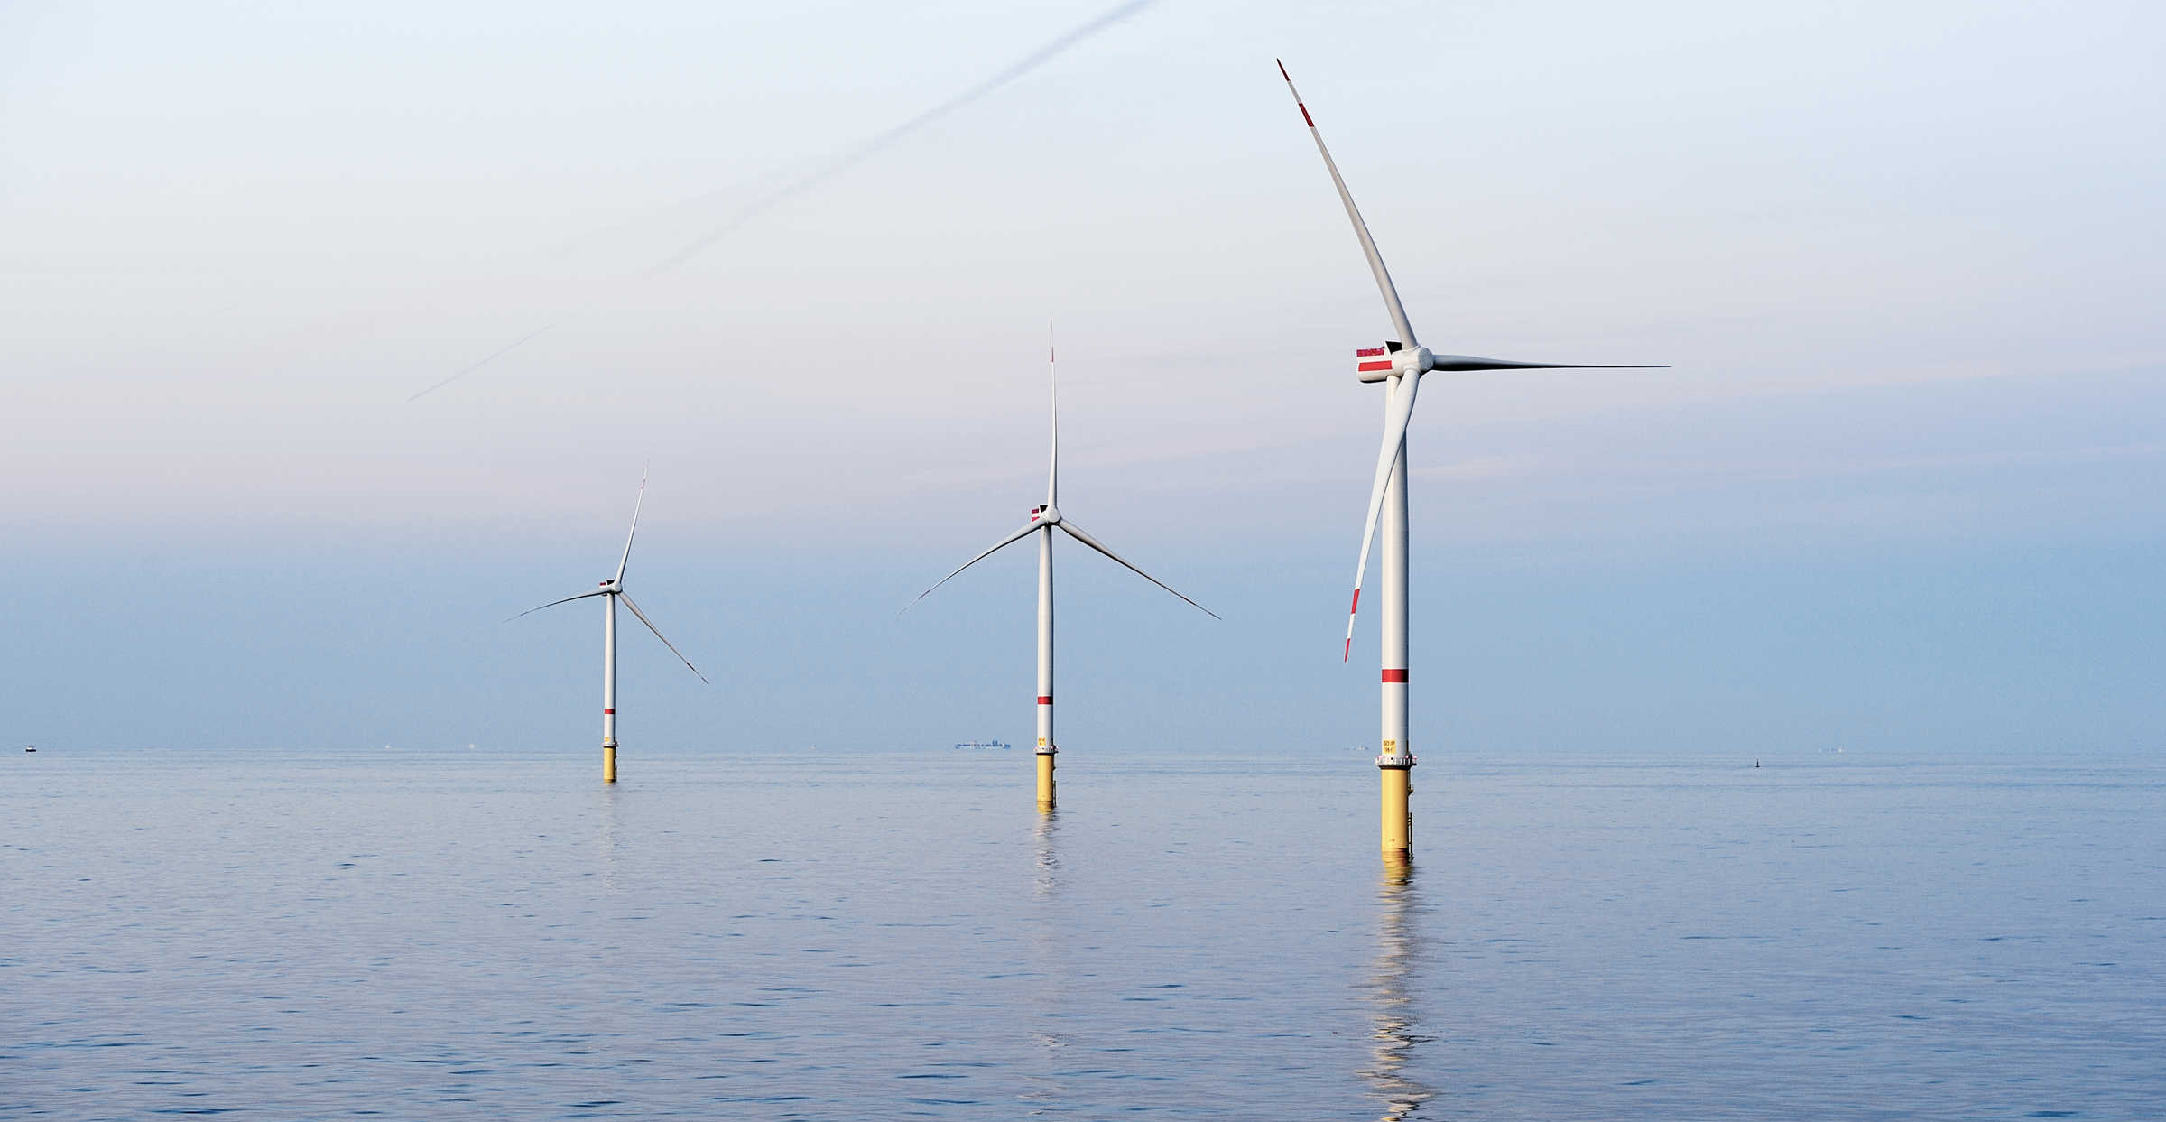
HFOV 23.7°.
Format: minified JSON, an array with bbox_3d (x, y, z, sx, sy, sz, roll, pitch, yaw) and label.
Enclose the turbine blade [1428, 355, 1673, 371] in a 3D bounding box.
[{"bbox_3d":[106.270,-44.900,1177.180,75.000,3.700,5.000,-1,-1,-37],"label":"turbine blade"}]

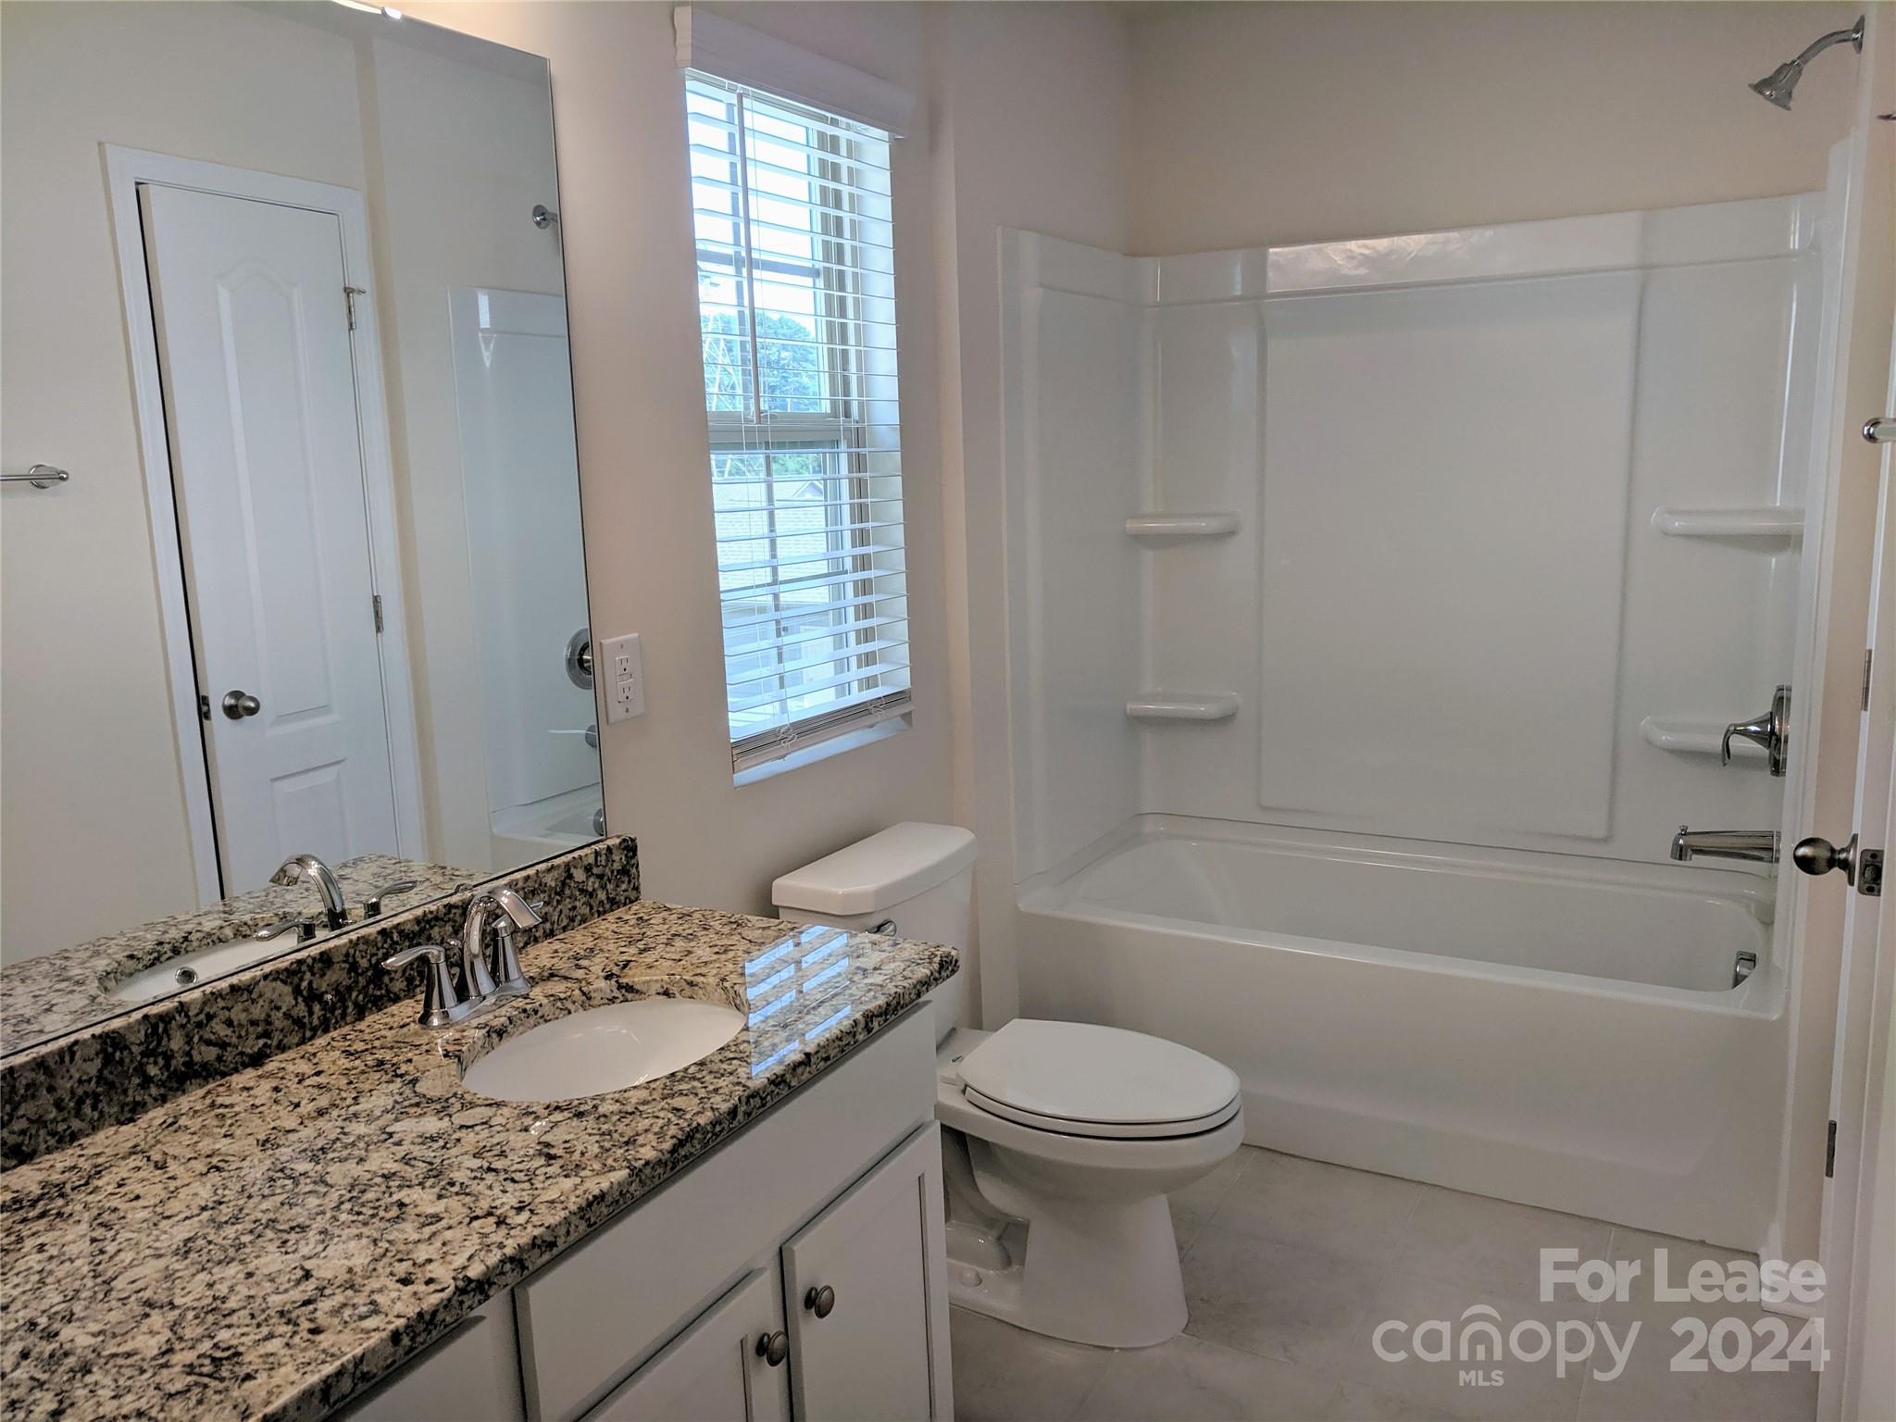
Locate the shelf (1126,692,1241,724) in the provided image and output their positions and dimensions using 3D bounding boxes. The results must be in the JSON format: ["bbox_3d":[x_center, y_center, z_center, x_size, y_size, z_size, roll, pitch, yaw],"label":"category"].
[{"bbox_3d":[0.597,-0.012,3.615,0.264,0.044,0.110,4,12,29],"label":"shelf"}]

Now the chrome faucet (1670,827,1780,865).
[{"bbox_3d":[1.502,0.252,2.752,0.182,0.071,0.060,4,12,29],"label":"chrome faucet"}]

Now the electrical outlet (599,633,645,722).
[{"bbox_3d":[-0.471,-0.047,2.073,0.009,0.122,0.077,4,12,29],"label":"electrical outlet"}]

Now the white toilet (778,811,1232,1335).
[{"bbox_3d":[0.139,0.637,2.460,0.747,0.740,0.435,4,12,29],"label":"white toilet"}]

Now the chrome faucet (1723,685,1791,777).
[{"bbox_3d":[1.531,0.036,2.692,0.108,0.174,0.174,4,12,29],"label":"chrome faucet"}]

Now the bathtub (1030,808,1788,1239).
[{"bbox_3d":[0.990,0.614,3.147,1.490,0.485,0.760,4,12,29],"label":"bathtub"}]

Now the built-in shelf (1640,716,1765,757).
[{"bbox_3d":[1.626,0.059,3.037,0.279,0.045,0.115,4,12,29],"label":"built-in shelf"}]

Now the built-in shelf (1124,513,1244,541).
[{"bbox_3d":[0.581,-0.465,3.533,0.262,0.044,0.110,4,12,29],"label":"built-in shelf"}]

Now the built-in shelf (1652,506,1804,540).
[{"bbox_3d":[1.613,-0.397,2.956,0.277,0.044,0.110,4,12,29],"label":"built-in shelf"}]

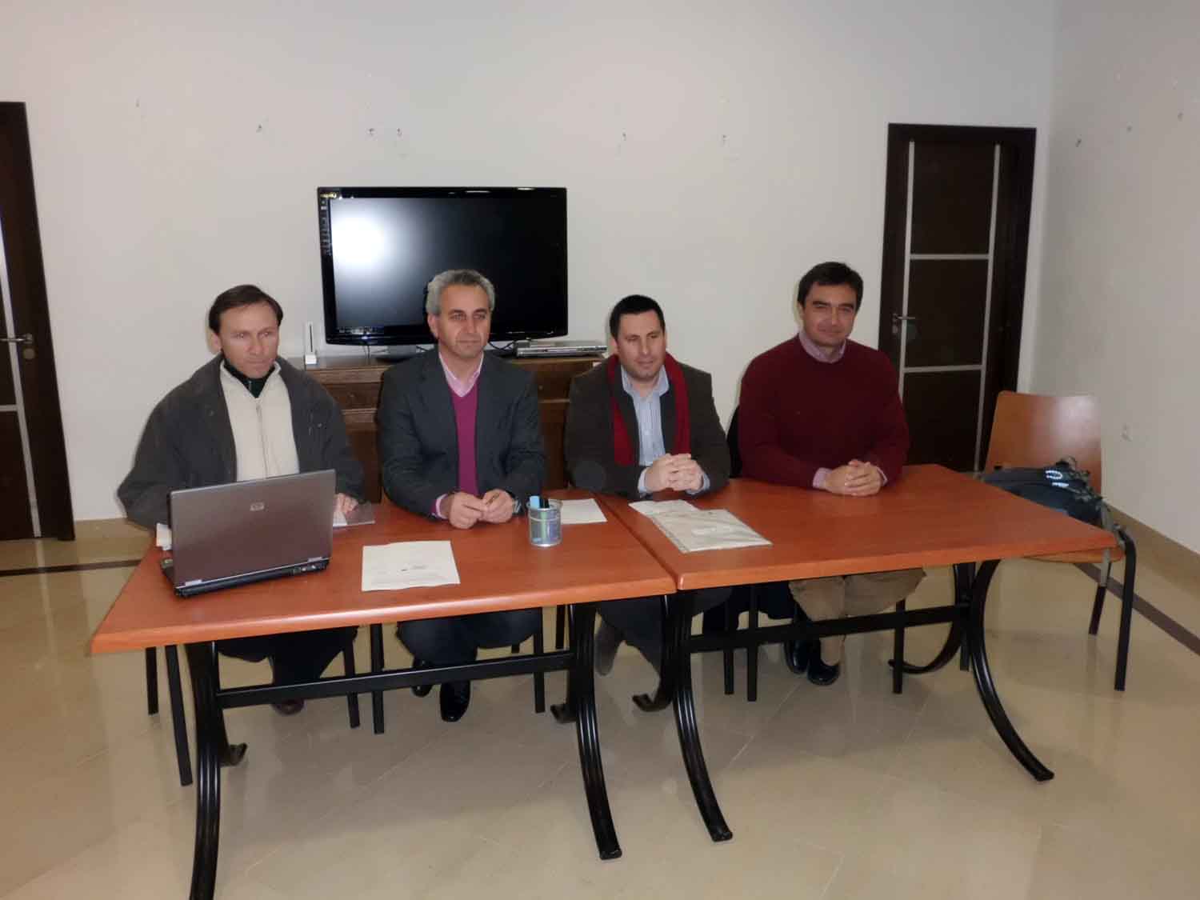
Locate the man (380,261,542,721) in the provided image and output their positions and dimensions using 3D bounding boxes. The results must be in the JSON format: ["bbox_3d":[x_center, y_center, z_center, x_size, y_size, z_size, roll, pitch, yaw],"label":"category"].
[{"bbox_3d":[-0.408,0.156,2.698,0.500,1.355,0.620,-3,11,-13],"label":"man"}]

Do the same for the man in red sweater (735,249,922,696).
[{"bbox_3d":[0.721,0.090,2.932,0.560,1.365,0.620,-2,11,-4],"label":"man in red sweater"}]

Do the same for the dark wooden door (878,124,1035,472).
[{"bbox_3d":[2.172,-0.874,5.584,0.970,2.146,0.120,-3,11,-13],"label":"dark wooden door"}]

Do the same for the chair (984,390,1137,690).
[{"bbox_3d":[1.544,0.285,3.156,0.490,0.875,0.550,3,12,19],"label":"chair"}]

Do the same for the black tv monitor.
[{"bbox_3d":[-0.760,-0.903,4.498,1.199,0.778,0.140,-4,11,-15],"label":"black tv monitor"}]

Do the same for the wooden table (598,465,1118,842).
[{"bbox_3d":[0.650,0.512,2.561,1.165,0.680,0.770,-3,11,-14],"label":"wooden table"}]

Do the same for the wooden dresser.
[{"bbox_3d":[-0.749,-0.006,4.693,1.473,0.923,0.480,-3,11,-13],"label":"wooden dresser"}]

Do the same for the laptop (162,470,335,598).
[{"bbox_3d":[-0.826,0.156,2.068,0.335,0.245,0.265,-8,13,-34],"label":"laptop"}]

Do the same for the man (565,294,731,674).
[{"bbox_3d":[0.137,0.153,2.882,0.520,1.275,0.580,-3,11,-10],"label":"man"}]

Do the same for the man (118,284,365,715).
[{"bbox_3d":[-0.977,0.203,2.583,0.640,1.320,0.640,-6,12,-27],"label":"man"}]

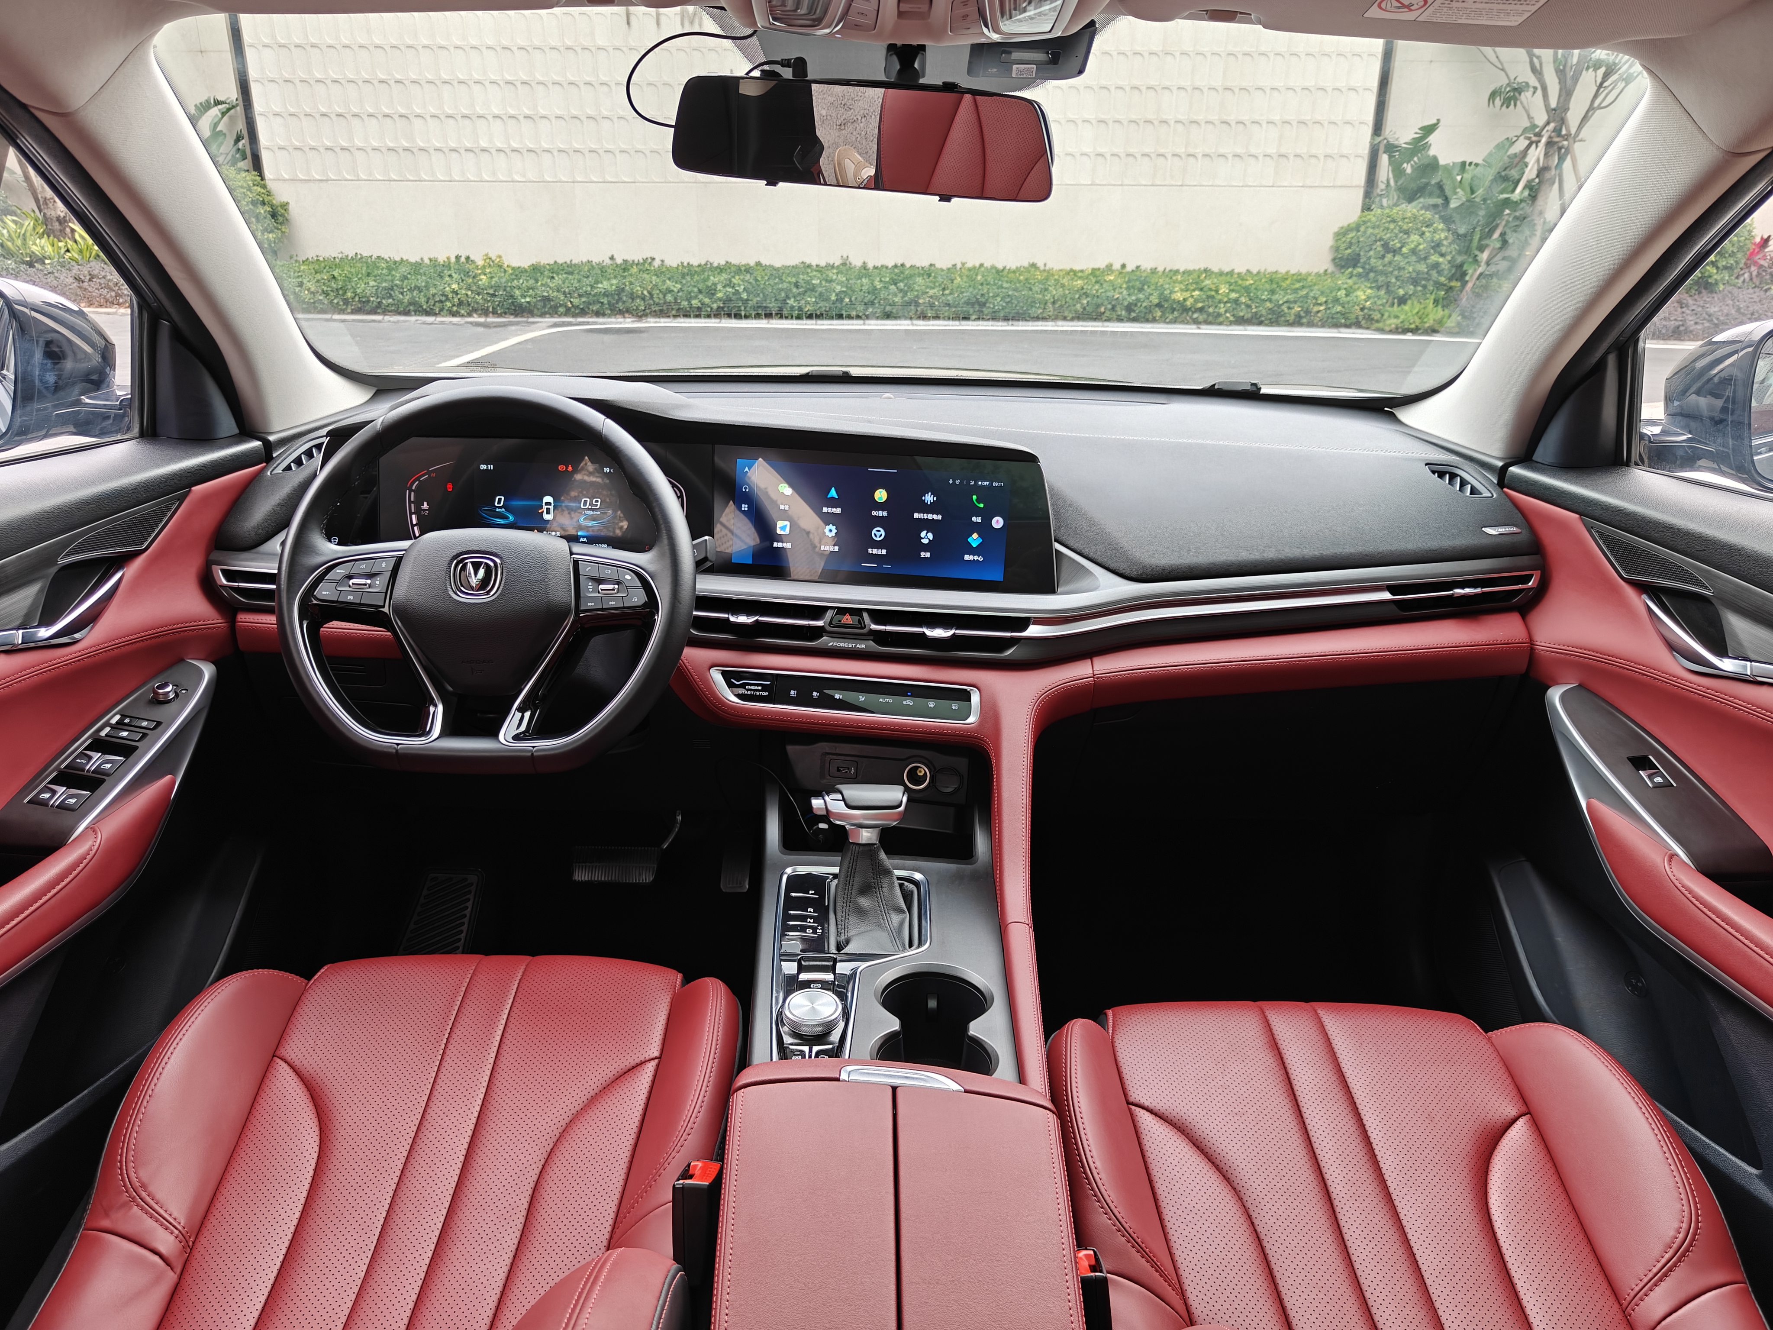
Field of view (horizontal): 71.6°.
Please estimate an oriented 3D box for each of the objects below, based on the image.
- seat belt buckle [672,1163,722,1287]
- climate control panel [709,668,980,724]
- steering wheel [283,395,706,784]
[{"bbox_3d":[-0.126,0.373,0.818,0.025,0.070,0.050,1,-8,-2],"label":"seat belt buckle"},{"bbox_3d":[-0.041,0.031,1.251,0.277,0.037,0.028,5,6,12],"label":"climate control panel"},{"bbox_3d":[-0.356,-0.071,1.121,0.370,0.350,0.105,1,-10,-1],"label":"steering wheel"}]

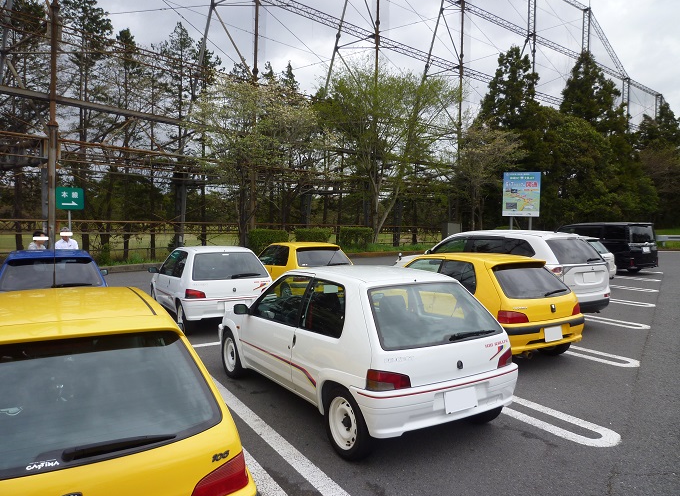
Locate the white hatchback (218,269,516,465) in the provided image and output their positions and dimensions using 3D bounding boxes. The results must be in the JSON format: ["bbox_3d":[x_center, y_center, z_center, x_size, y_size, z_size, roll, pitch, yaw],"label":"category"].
[{"bbox_3d":[-0.018,0.862,5.118,1.580,1.365,3.570,-2,4,-32],"label":"white hatchback"}]

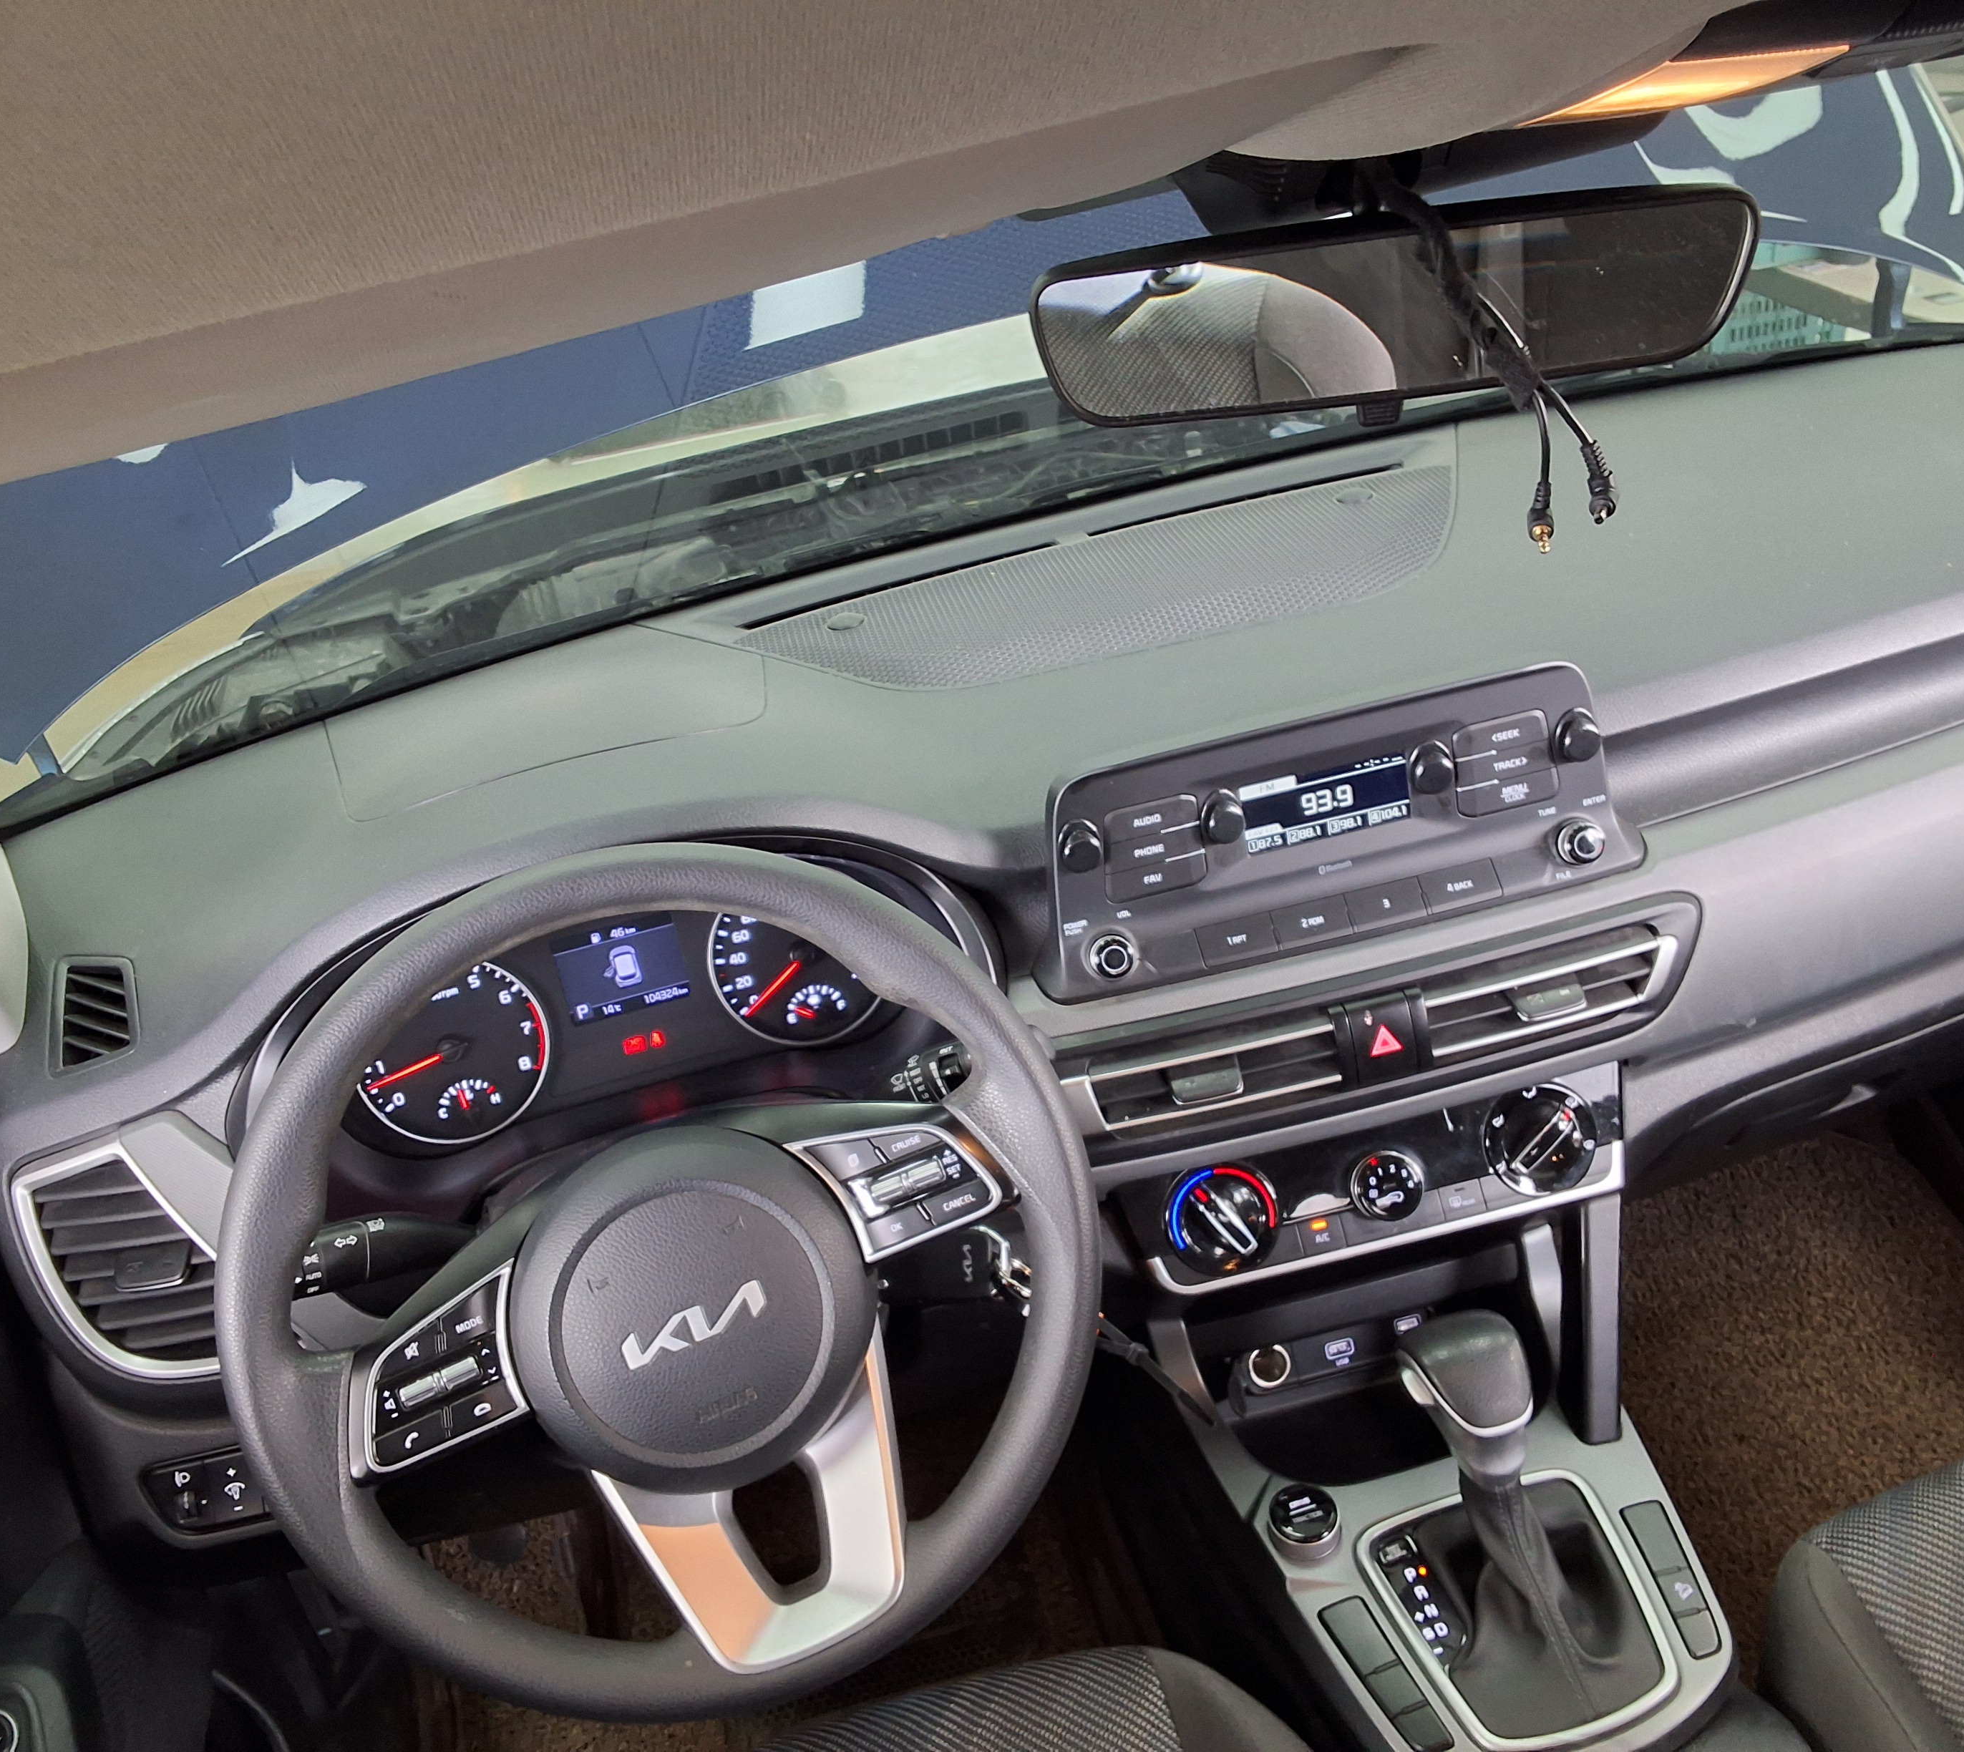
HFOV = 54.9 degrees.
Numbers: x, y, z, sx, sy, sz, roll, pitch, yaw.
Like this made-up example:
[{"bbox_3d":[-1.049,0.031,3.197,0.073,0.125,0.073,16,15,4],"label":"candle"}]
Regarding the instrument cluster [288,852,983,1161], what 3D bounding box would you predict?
[{"bbox_3d":[-0.181,0.067,0.990,0.355,0.120,0.070,-14,6,-6],"label":"instrument cluster"}]

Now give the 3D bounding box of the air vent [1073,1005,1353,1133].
[{"bbox_3d":[0.116,0.098,0.945,0.137,0.044,0.040,-11,13,0],"label":"air vent"}]

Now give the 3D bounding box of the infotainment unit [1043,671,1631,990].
[{"bbox_3d":[0.182,-0.022,0.950,0.295,0.114,0.050,-13,12,-3],"label":"infotainment unit"}]

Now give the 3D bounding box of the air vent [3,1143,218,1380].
[{"bbox_3d":[-0.424,0.199,0.974,0.108,0.130,0.040,-19,5,-15],"label":"air vent"}]

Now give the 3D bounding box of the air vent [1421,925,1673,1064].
[{"bbox_3d":[0.291,0.063,0.975,0.130,0.044,0.040,-14,14,-6],"label":"air vent"}]

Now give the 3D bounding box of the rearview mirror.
[{"bbox_3d":[0.151,-0.210,0.690,0.254,0.063,0.035,-3,31,14],"label":"rearview mirror"}]

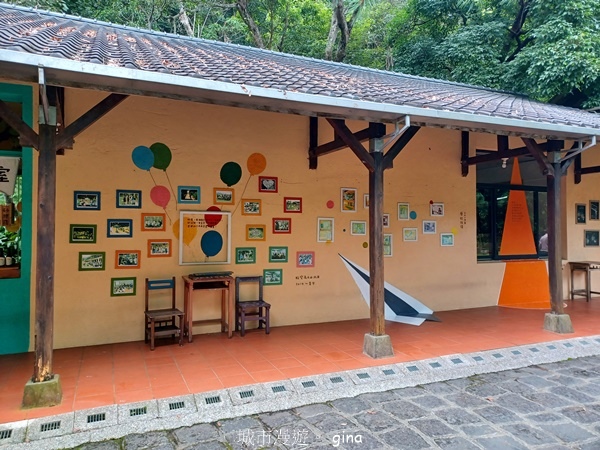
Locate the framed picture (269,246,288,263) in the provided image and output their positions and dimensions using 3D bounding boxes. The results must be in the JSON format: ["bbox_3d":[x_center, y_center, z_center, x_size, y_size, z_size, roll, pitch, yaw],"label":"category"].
[{"bbox_3d":[-0.318,0.457,6.588,0.310,0.239,0.025,1,-2,-25],"label":"framed picture"}]

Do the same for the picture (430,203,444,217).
[{"bbox_3d":[2.392,-0.257,7.499,0.278,0.217,0.028,0,-1,-23],"label":"picture"}]

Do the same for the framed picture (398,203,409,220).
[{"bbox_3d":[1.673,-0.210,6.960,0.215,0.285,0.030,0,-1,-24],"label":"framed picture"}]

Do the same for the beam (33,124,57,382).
[{"bbox_3d":[-2.108,0.215,3.605,0.125,2.132,0.125,1,-2,-25],"label":"beam"}]

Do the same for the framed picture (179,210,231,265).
[{"bbox_3d":[-1.325,0.188,6.127,0.724,0.758,0.035,1,-2,-25],"label":"framed picture"}]

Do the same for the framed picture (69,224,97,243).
[{"bbox_3d":[-2.660,0.111,5.324,0.285,0.229,0.028,0,-1,-23],"label":"framed picture"}]

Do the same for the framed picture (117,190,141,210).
[{"bbox_3d":[-2.181,-0.325,5.532,0.289,0.227,0.028,0,-1,-23],"label":"framed picture"}]

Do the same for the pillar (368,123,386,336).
[{"bbox_3d":[0.878,0.042,4.946,0.125,2.440,0.125,0,-1,-24],"label":"pillar"}]

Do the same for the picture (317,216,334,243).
[{"bbox_3d":[0.400,0.075,6.691,0.287,0.377,0.020,0,-1,-23],"label":"picture"}]

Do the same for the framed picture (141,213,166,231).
[{"bbox_3d":[-1.917,-0.039,5.669,0.297,0.236,0.020,0,-1,-23],"label":"framed picture"}]

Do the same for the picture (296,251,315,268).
[{"bbox_3d":[0.087,0.500,6.242,0.286,0.226,0.030,0,-1,-24],"label":"picture"}]

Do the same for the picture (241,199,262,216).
[{"bbox_3d":[-0.656,-0.234,5.932,0.284,0.223,0.030,0,-1,-24],"label":"picture"}]

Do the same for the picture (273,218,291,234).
[{"bbox_3d":[-0.269,0.020,6.625,0.310,0.239,0.025,1,-2,-25],"label":"picture"}]

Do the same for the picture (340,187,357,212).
[{"bbox_3d":[0.779,-0.384,6.807,0.282,0.372,0.028,0,-1,-23],"label":"picture"}]

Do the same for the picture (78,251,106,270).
[{"bbox_3d":[-2.566,0.455,5.357,0.284,0.226,0.028,0,-1,-23],"label":"picture"}]

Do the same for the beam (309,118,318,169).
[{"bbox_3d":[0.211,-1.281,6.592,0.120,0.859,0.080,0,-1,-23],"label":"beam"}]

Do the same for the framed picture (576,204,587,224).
[{"bbox_3d":[5.892,-0.228,9.079,0.300,0.410,0.025,0,-1,-23],"label":"framed picture"}]

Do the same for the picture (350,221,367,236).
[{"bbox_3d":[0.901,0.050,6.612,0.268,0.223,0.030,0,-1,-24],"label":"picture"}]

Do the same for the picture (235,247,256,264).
[{"bbox_3d":[-0.770,0.437,6.168,0.296,0.236,0.020,0,-1,-23],"label":"picture"}]

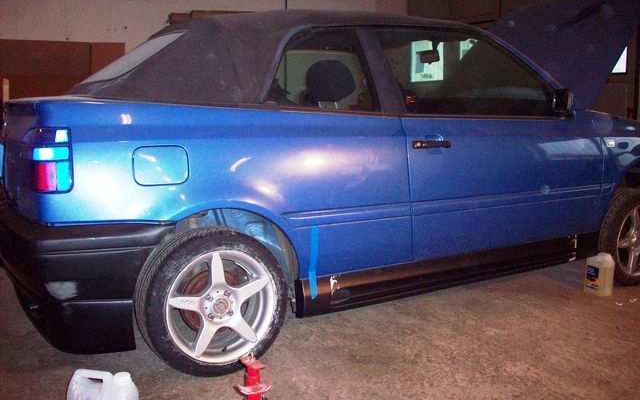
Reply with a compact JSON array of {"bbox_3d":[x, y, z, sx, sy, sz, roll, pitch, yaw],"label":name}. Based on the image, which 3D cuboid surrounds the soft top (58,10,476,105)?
[{"bbox_3d":[-0.355,-0.648,3.365,1.900,0.440,1.400,-5,8,-29],"label":"soft top"}]

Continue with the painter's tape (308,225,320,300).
[{"bbox_3d":[-0.019,0.250,2.700,0.045,0.295,0.020,-5,8,-29],"label":"painter's tape"}]

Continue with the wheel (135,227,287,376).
[{"bbox_3d":[-0.406,0.388,2.633,0.550,0.550,0.200,-5,8,-29],"label":"wheel"}]

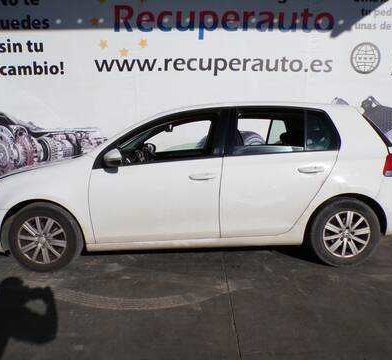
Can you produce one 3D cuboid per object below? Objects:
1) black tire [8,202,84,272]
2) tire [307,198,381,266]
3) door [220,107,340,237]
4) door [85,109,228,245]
[{"bbox_3d":[-1.288,0.498,2.872,0.618,0.618,0.202,-1,8,-1],"label":"black tire"},{"bbox_3d":[1.289,0.456,2.915,0.618,0.618,0.202,-1,8,-1],"label":"tire"},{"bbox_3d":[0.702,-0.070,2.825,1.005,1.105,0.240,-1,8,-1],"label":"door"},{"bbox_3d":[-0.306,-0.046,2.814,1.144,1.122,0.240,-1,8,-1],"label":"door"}]

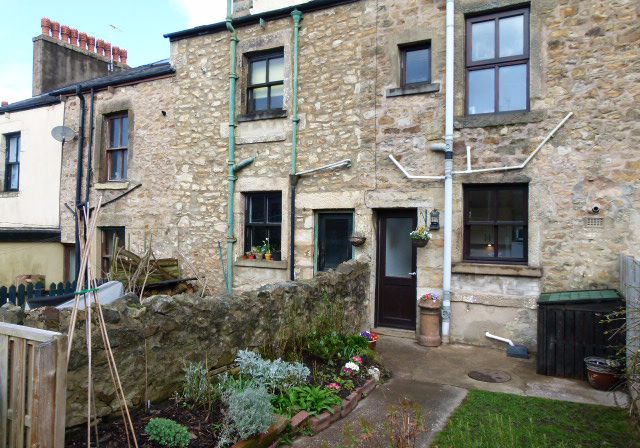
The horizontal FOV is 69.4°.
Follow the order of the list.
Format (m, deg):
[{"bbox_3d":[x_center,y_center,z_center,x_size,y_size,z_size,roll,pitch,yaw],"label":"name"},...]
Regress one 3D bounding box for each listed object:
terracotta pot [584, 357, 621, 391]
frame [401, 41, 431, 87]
[{"bbox_3d":[3.333,1.785,5.441,0.380,0.290,0.380,1,0,25],"label":"terracotta pot"},{"bbox_3d":[1.688,-2.761,8.012,0.570,0.740,0.100,1,0,25],"label":"frame"}]

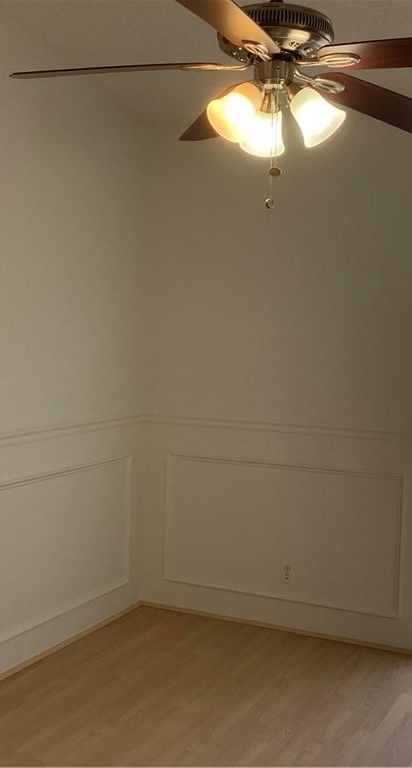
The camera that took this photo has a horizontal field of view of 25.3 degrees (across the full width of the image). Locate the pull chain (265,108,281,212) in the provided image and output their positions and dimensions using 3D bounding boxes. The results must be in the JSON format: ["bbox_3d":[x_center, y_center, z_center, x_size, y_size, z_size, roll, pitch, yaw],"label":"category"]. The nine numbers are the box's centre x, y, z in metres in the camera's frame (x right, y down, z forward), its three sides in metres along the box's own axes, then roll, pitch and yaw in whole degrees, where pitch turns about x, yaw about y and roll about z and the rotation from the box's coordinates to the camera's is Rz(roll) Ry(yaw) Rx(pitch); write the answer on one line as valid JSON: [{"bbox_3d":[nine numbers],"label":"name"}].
[{"bbox_3d":[0.166,-0.558,2.265,0.037,0.251,0.033,2,4,4],"label":"pull chain"}]

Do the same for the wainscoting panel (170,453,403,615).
[{"bbox_3d":[0.361,0.768,4.758,1.307,0.717,0.030,3,4,26],"label":"wainscoting panel"}]

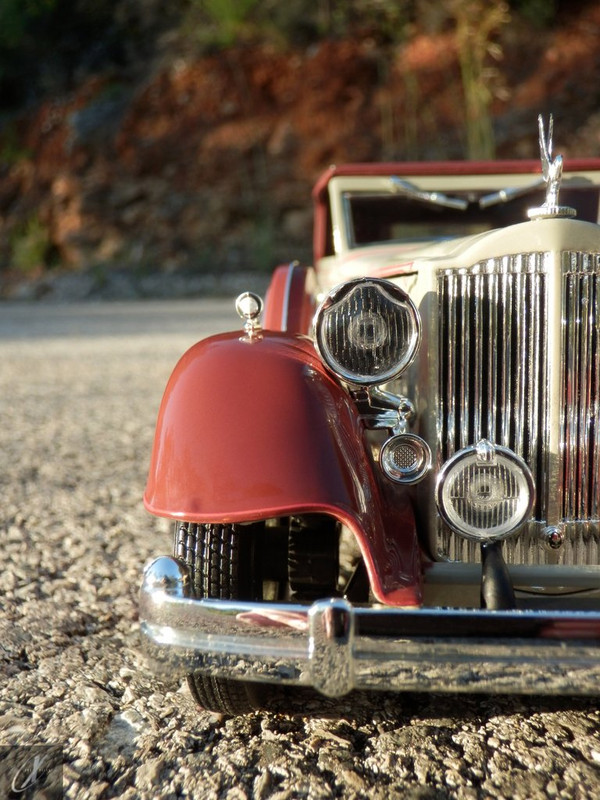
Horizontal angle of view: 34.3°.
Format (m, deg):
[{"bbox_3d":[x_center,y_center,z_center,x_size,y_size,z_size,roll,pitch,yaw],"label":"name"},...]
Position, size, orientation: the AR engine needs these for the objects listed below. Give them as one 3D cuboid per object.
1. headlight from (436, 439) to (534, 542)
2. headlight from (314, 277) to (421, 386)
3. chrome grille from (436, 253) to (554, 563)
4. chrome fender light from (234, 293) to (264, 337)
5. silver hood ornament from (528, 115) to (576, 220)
[{"bbox_3d":[0.023,0.010,0.122,0.012,0.012,0.009,0,7,4],"label":"headlight"},{"bbox_3d":[0.009,-0.010,0.136,0.014,0.015,0.013,0,7,4],"label":"headlight"},{"bbox_3d":[0.028,0.001,0.138,0.016,0.043,0.005,0,3,8],"label":"chrome grille"},{"bbox_3d":[-0.006,-0.011,0.128,0.004,0.006,0.005,0,7,4],"label":"chrome fender light"},{"bbox_3d":[0.037,-0.034,0.142,0.007,0.015,0.009,0,7,4],"label":"silver hood ornament"}]

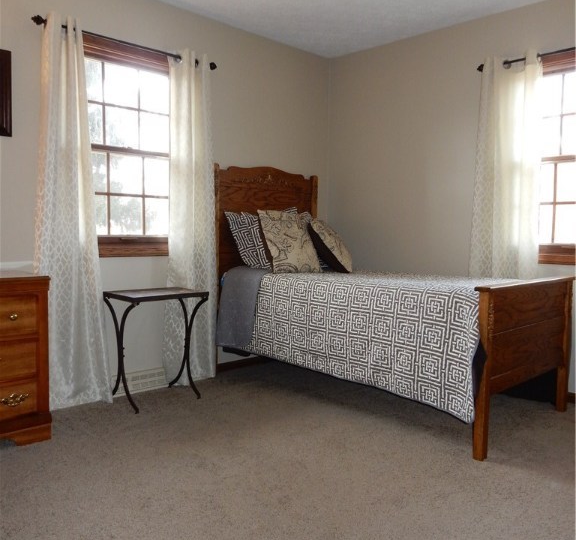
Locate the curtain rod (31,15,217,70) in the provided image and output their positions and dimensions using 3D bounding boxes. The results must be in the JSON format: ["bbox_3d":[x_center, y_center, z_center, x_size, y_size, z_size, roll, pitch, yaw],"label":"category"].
[{"bbox_3d":[-0.899,-1.307,3.264,0.090,0.060,1.210,5,7,44],"label":"curtain rod"}]

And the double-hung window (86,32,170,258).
[{"bbox_3d":[-0.980,-0.703,3.364,0.110,1.250,0.840,5,7,44],"label":"double-hung window"}]

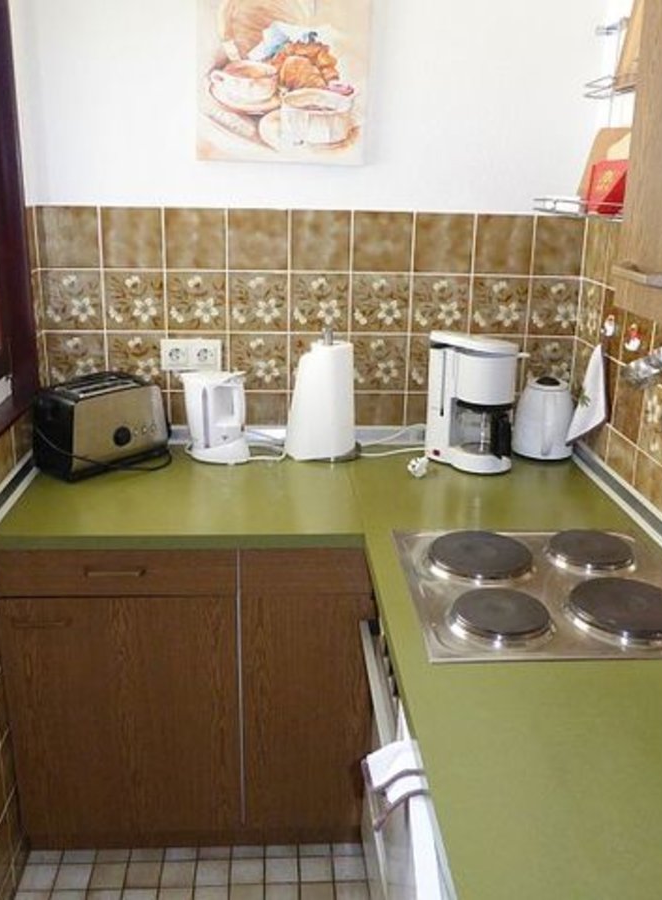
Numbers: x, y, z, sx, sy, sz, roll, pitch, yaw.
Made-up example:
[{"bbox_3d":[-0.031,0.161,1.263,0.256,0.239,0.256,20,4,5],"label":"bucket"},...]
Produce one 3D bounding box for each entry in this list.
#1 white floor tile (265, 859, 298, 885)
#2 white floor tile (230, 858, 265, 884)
[{"bbox_3d":[-0.111,0.950,1.870,0.073,0.010,0.073,0,18,-3],"label":"white floor tile"},{"bbox_3d":[-0.188,0.956,1.877,0.074,0.010,0.074,0,18,-4],"label":"white floor tile"}]

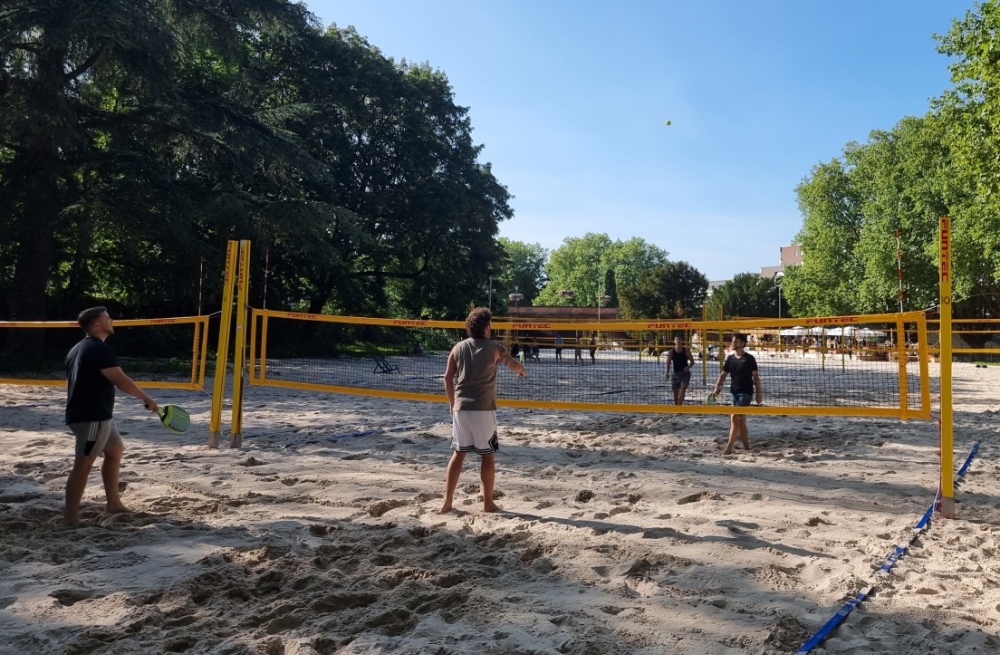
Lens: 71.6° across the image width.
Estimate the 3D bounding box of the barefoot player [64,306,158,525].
[{"bbox_3d":[-3.308,0.745,5.900,0.750,1.850,0.600,1,-1,-29],"label":"barefoot player"}]

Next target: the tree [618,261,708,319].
[{"bbox_3d":[15.945,-1.681,68.000,9.000,9.600,8.000,1,-1,0],"label":"tree"}]

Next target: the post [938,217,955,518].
[{"bbox_3d":[4.177,0.371,6.475,0.115,2.800,0.110,0,-1,21],"label":"post"}]

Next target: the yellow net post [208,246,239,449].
[{"bbox_3d":[-3.804,0.223,9.526,0.115,2.850,0.110,4,-1,21],"label":"yellow net post"}]

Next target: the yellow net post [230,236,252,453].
[{"bbox_3d":[-3.546,0.222,9.475,0.115,2.830,0.110,2,-1,21],"label":"yellow net post"}]

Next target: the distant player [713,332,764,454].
[{"bbox_3d":[3.461,0.962,10.100,0.660,1.750,0.460,0,-1,25],"label":"distant player"}]

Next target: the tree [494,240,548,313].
[{"bbox_3d":[2.269,-3.789,85.000,9.000,14.000,8.500,1,-1,0],"label":"tree"}]

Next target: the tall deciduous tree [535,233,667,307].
[{"bbox_3d":[12.762,-4.254,88.000,16.500,15.400,13.000,1,-1,0],"label":"tall deciduous tree"}]

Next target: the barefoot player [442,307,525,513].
[{"bbox_3d":[-0.159,0.750,6.300,0.700,1.860,0.500,0,-1,21],"label":"barefoot player"}]

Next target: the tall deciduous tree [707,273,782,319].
[{"bbox_3d":[25.403,-1.193,72.000,8.200,9.000,7.500,1,-1,0],"label":"tall deciduous tree"}]

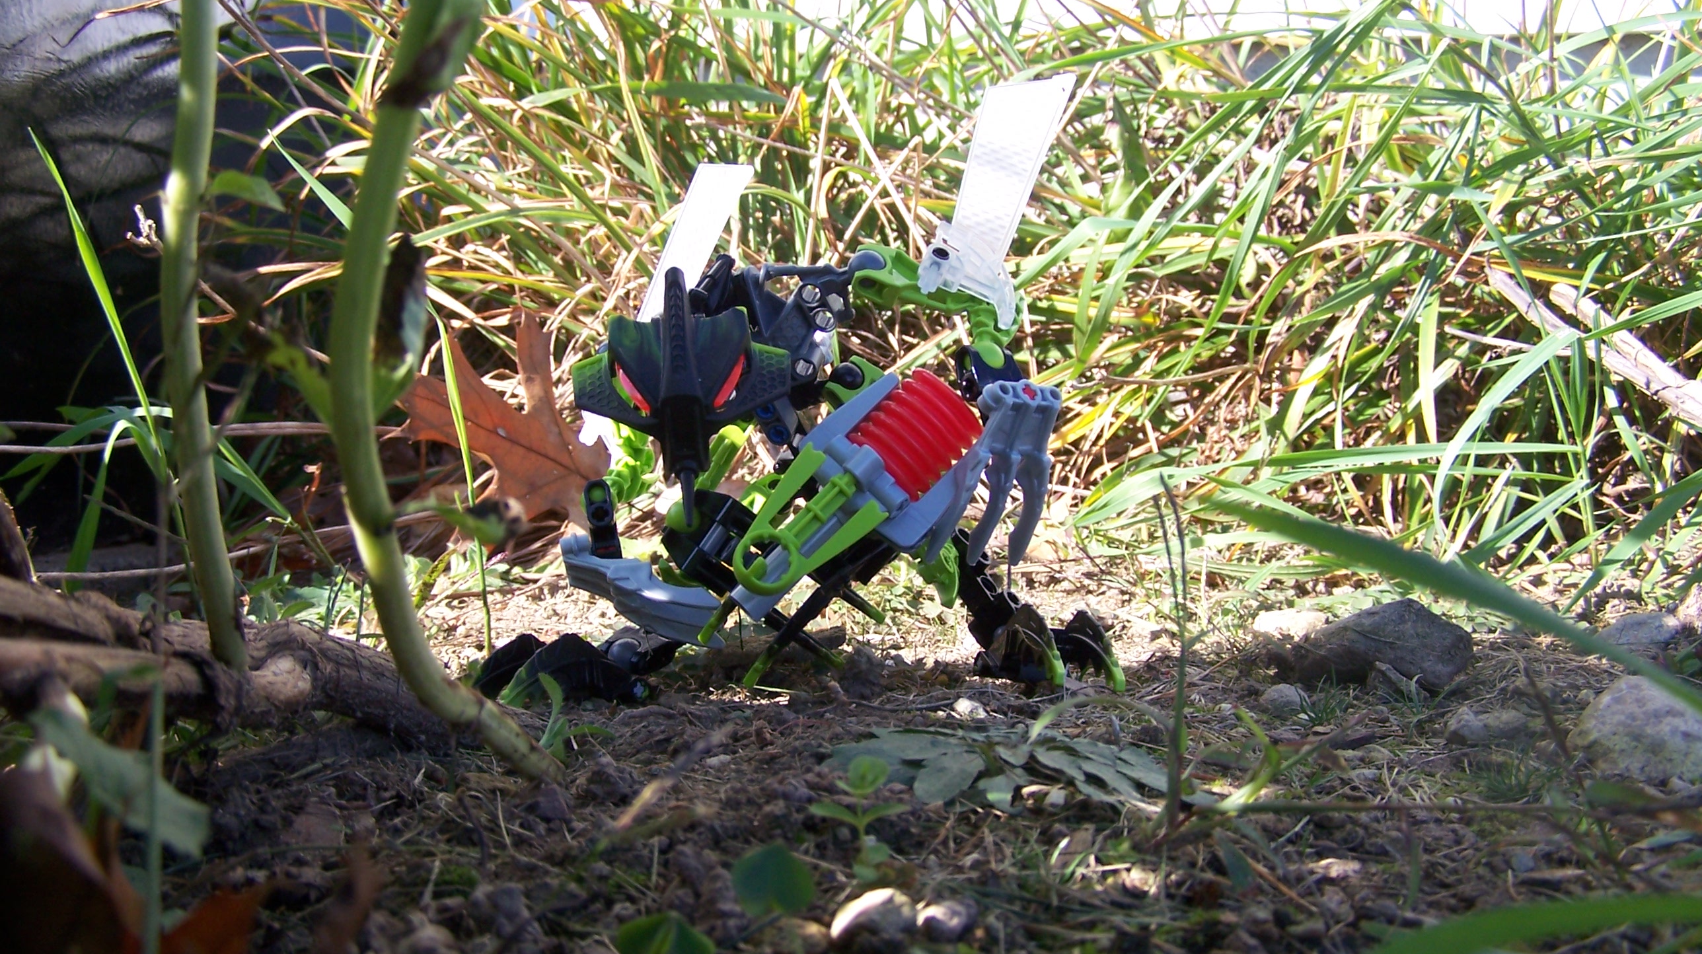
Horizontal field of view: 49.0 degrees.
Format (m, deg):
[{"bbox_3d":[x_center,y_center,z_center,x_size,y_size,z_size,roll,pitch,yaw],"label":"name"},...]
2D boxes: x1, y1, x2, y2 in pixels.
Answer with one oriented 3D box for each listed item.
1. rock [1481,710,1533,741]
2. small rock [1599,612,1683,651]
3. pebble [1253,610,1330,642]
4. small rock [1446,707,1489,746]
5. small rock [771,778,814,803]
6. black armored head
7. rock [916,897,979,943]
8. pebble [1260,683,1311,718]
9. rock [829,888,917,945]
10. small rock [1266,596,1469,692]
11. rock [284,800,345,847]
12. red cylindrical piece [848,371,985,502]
[{"bbox_3d":[0.163,0.062,0.464,0.013,0.008,0.010,0,2,19],"label":"rock"},{"bbox_3d":[0.265,0.052,0.627,0.029,0.013,0.023,0,2,23],"label":"small rock"},{"bbox_3d":[0.150,0.051,0.636,0.026,0.011,0.019,-1,2,0],"label":"pebble"},{"bbox_3d":[0.151,0.061,0.457,0.011,0.010,0.011,0,2,18],"label":"small rock"},{"bbox_3d":[-0.013,0.067,0.399,0.009,0.005,0.008,-1,2,-2],"label":"small rock"},{"bbox_3d":[-0.046,-0.023,0.508,0.059,0.066,0.045,-3,13,-3],"label":"black armored head"},{"bbox_3d":[0.015,0.070,0.295,0.010,0.007,0.009,0,2,3],"label":"rock"},{"bbox_3d":[0.117,0.060,0.502,0.014,0.009,0.012,0,2,13],"label":"pebble"},{"bbox_3d":[0.004,0.069,0.295,0.014,0.009,0.012,-1,2,1],"label":"rock"},{"bbox_3d":[0.153,0.049,0.547,0.058,0.027,0.044,0,2,16],"label":"small rock"},{"bbox_3d":[-0.102,0.065,0.353,0.012,0.009,0.010,-1,2,0],"label":"rock"},{"bbox_3d":[0.018,-0.012,0.530,0.029,0.027,0.027,-45,0,-18],"label":"red cylindrical piece"}]

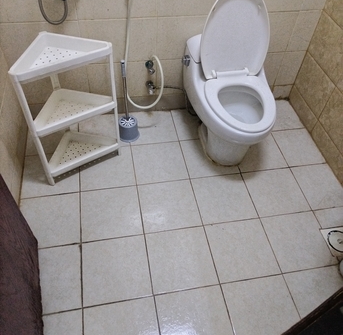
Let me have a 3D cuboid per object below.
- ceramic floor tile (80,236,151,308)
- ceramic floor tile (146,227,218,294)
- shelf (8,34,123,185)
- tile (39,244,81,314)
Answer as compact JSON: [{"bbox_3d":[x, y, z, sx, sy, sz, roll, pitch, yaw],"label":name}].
[{"bbox_3d":[-0.250,0.460,1.552,0.300,0.010,0.300,-6,50,-9],"label":"ceramic floor tile"},{"bbox_3d":[0.044,0.427,1.599,0.300,0.010,0.300,-6,50,-9],"label":"ceramic floor tile"},{"bbox_3d":[-0.519,-0.295,1.716,0.435,0.700,0.230,-26,56,-24],"label":"shelf"},{"bbox_3d":[-0.543,0.491,1.506,0.294,0.010,0.297,-6,50,-9],"label":"tile"}]

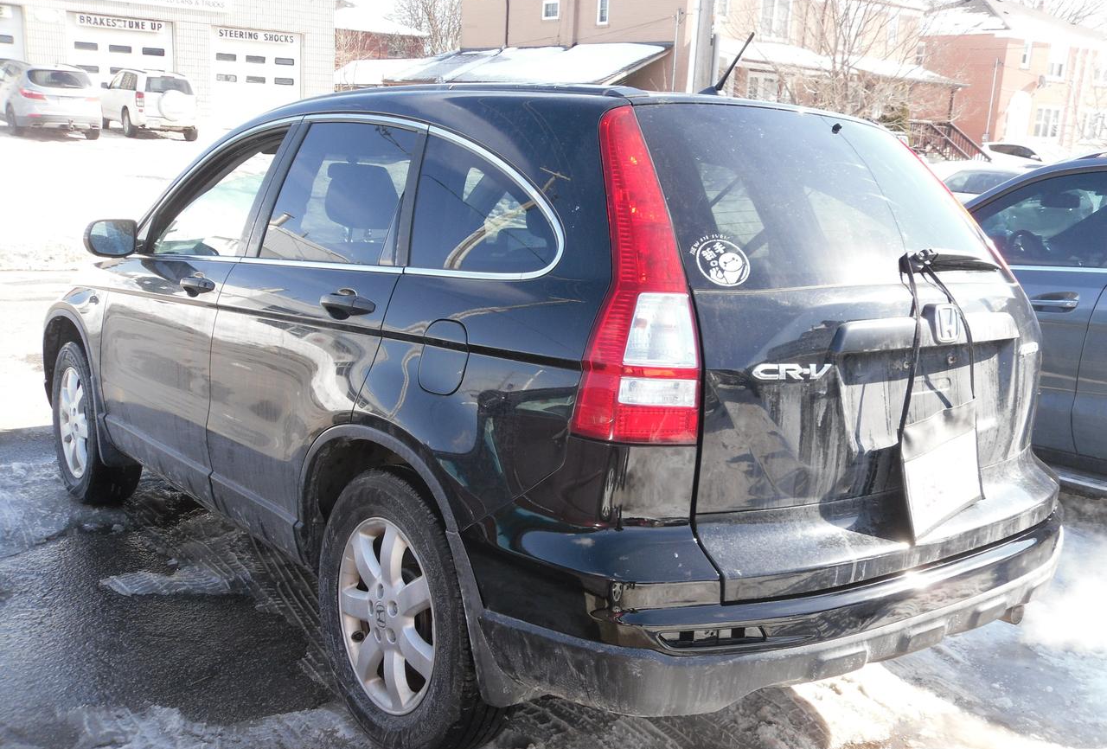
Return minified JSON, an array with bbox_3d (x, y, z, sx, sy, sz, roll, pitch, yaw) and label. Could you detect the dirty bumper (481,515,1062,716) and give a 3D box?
[{"bbox_3d":[0.707,0.414,2.691,1.800,0.370,0.540,-5,11,-38],"label":"dirty bumper"}]

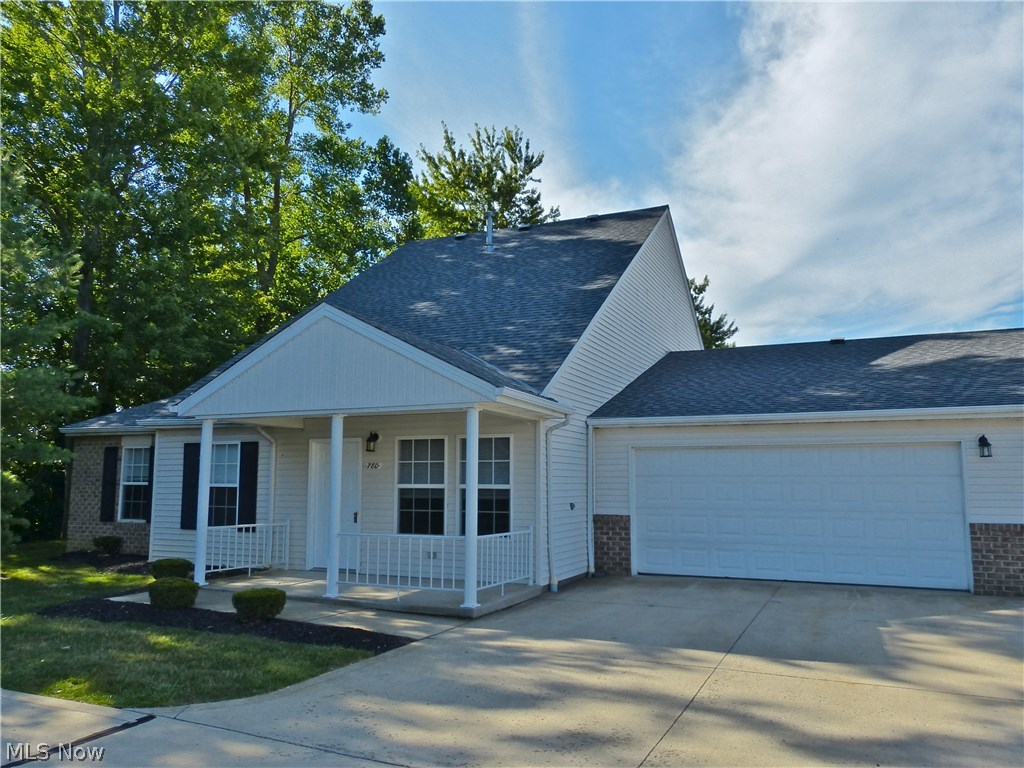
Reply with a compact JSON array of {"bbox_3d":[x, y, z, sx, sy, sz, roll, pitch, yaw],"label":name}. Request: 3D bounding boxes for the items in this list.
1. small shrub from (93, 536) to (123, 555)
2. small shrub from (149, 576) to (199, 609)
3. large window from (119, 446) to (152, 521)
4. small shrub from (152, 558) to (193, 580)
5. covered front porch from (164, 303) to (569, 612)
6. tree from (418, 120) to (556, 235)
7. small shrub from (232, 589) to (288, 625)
[{"bbox_3d":[-8.219,3.283,15.029,0.535,0.348,0.535,-3,-7,24],"label":"small shrub"},{"bbox_3d":[-4.271,2.634,9.339,0.574,0.369,0.574,-3,-7,24],"label":"small shrub"},{"bbox_3d":[-7.681,2.063,15.157,0.900,1.520,0.100,-3,-7,24],"label":"large window"},{"bbox_3d":[-5.248,2.877,11.403,0.588,0.342,0.588,-3,-7,24],"label":"small shrub"},{"bbox_3d":[-2.180,0.977,10.787,5.500,3.960,2.370,-3,-7,24],"label":"covered front porch"},{"bbox_3d":[-1.588,-3.572,35.617,8.500,19.000,8.500,-3,-7,24],"label":"tree"},{"bbox_3d":[-2.850,2.515,8.357,0.578,0.366,0.578,0,-7,0],"label":"small shrub"}]

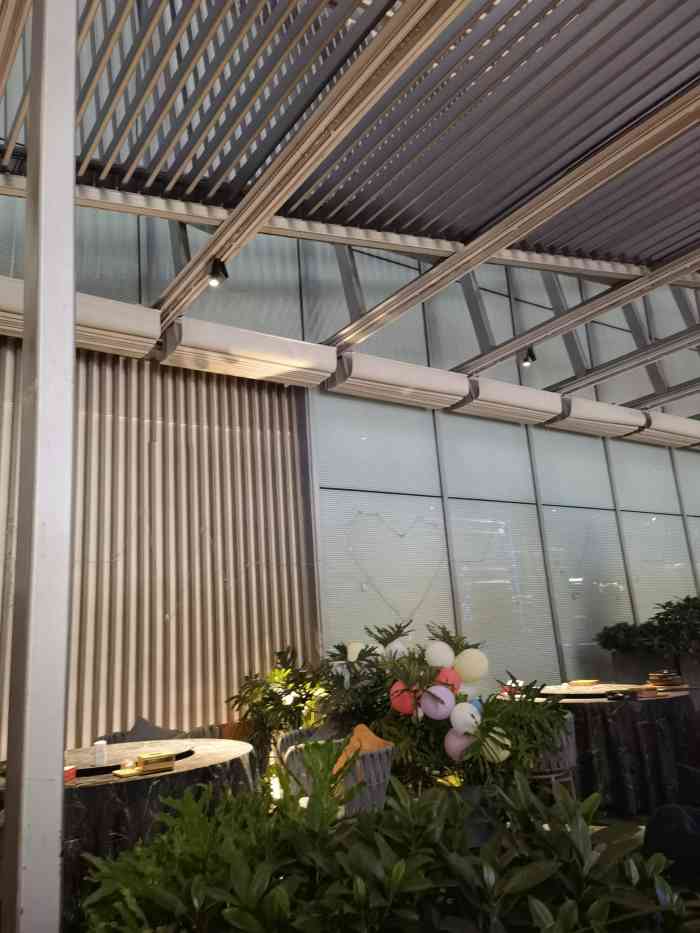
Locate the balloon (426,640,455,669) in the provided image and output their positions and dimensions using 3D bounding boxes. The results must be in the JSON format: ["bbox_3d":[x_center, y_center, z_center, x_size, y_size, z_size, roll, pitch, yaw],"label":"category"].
[{"bbox_3d":[0.603,1.253,4.850,0.187,0.187,0.187,-6,-15,6],"label":"balloon"}]

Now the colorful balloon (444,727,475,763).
[{"bbox_3d":[0.700,1.783,4.650,0.192,0.217,0.192,-6,-15,6],"label":"colorful balloon"}]

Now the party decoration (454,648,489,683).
[{"bbox_3d":[0.801,1.312,4.800,0.224,0.224,0.224,-6,-16,8],"label":"party decoration"}]

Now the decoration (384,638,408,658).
[{"bbox_3d":[0.316,1.245,4.950,0.163,0.150,0.163,-5,-15,2],"label":"decoration"}]

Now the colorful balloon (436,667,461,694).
[{"bbox_3d":[0.650,1.411,4.800,0.158,0.185,0.185,-6,-15,6],"label":"colorful balloon"}]

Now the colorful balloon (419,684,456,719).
[{"bbox_3d":[0.559,1.524,4.700,0.232,0.232,0.232,-6,-15,5],"label":"colorful balloon"}]

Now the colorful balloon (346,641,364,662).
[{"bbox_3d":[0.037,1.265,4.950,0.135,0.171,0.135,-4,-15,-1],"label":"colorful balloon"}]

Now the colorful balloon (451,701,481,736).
[{"bbox_3d":[0.744,1.604,4.650,0.204,0.217,0.204,-6,-15,7],"label":"colorful balloon"}]

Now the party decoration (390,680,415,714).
[{"bbox_3d":[0.349,1.508,4.750,0.170,0.222,0.170,-5,-15,3],"label":"party decoration"}]

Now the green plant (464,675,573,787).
[{"bbox_3d":[1.057,1.706,4.650,0.703,0.714,0.668,-7,-16,10],"label":"green plant"}]

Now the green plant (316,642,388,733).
[{"bbox_3d":[0.017,1.510,4.950,0.490,0.613,0.465,-4,-15,-1],"label":"green plant"}]

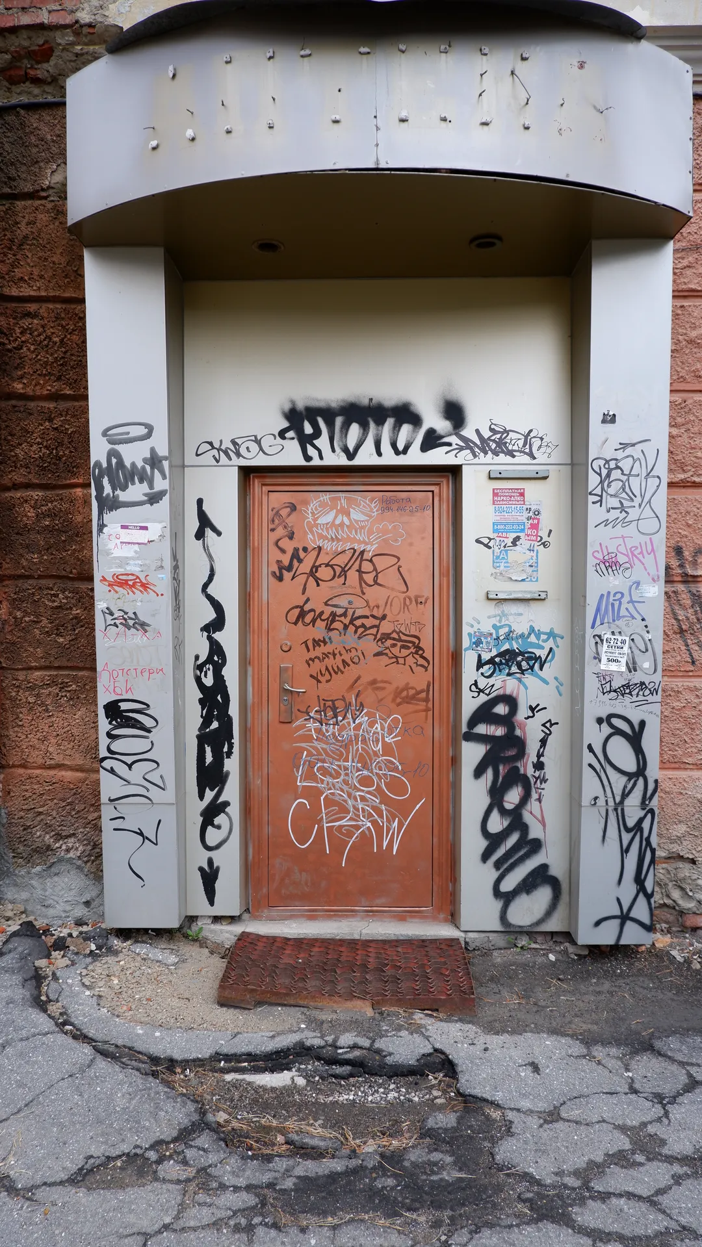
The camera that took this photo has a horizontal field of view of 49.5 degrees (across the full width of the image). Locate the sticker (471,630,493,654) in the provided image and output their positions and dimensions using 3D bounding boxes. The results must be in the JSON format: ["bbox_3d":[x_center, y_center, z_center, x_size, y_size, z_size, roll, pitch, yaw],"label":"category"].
[{"bbox_3d":[0.586,0.085,3.400,0.088,0.090,0.005,6,1,1],"label":"sticker"}]

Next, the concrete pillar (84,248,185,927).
[{"bbox_3d":[-0.915,-0.107,3.280,0.325,2.850,0.320,0,1,1],"label":"concrete pillar"}]

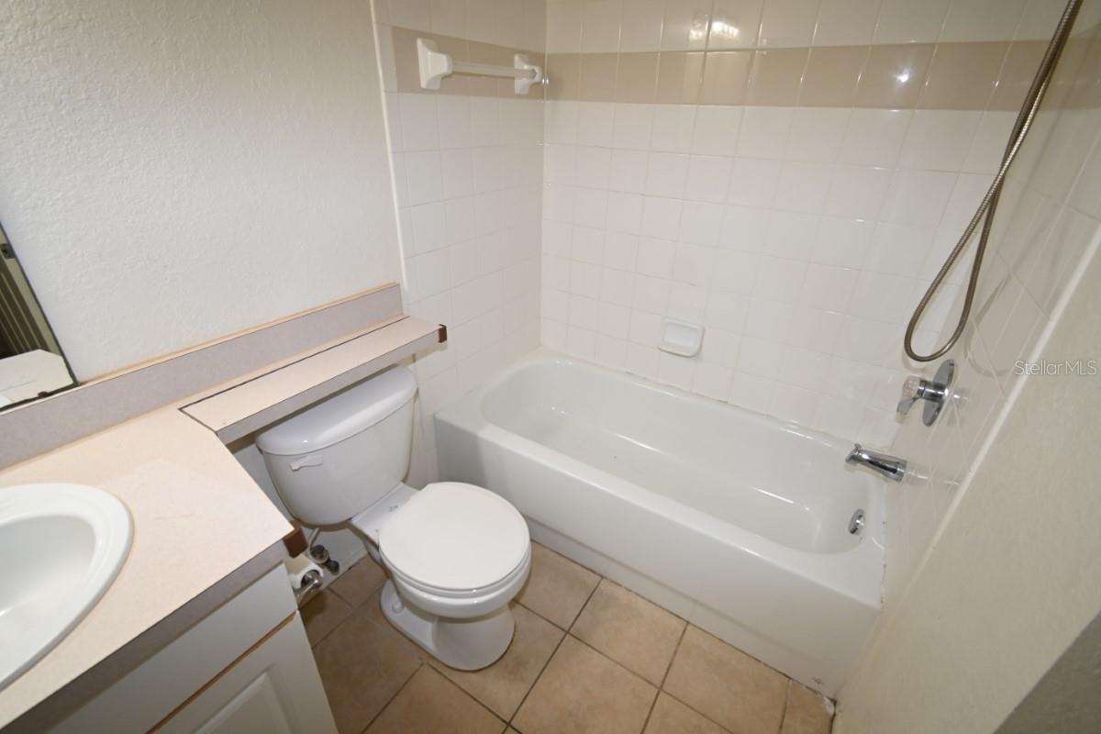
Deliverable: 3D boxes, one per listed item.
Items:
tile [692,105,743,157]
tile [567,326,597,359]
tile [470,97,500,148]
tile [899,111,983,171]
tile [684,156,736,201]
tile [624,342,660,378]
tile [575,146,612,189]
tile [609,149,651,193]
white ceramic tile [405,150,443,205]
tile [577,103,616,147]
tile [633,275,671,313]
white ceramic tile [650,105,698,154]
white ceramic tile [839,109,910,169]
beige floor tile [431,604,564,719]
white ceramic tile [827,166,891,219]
[{"bbox_3d":[0.572,-0.806,1.572,0.152,0.152,0.009,18,32,27],"label":"tile"},{"bbox_3d":[0.155,-0.124,2.239,0.153,0.153,0.010,17,33,26],"label":"tile"},{"bbox_3d":[-0.224,-0.851,1.600,0.010,0.152,0.153,18,32,28],"label":"tile"},{"bbox_3d":[1.097,-0.638,1.297,0.152,0.152,0.009,18,32,27],"label":"tile"},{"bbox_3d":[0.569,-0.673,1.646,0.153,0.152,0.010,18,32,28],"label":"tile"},{"bbox_3d":[0.413,-0.035,2.073,0.152,0.152,0.010,17,32,26],"label":"tile"},{"bbox_3d":[0.174,-0.797,1.852,0.152,0.152,0.009,18,32,27],"label":"tile"},{"bbox_3d":[0.305,-0.757,1.780,0.152,0.152,0.008,18,32,27],"label":"tile"},{"bbox_3d":[-0.387,-0.578,1.417,0.010,0.152,0.152,17,32,26],"label":"white ceramic tile"},{"bbox_3d":[0.180,-0.939,1.786,0.153,0.153,0.010,17,33,26],"label":"tile"},{"bbox_3d":[0.422,-0.304,1.926,0.152,0.152,0.010,17,32,26],"label":"tile"},{"bbox_3d":[0.443,-0.851,1.646,0.153,0.152,0.010,18,32,28],"label":"white ceramic tile"},{"bbox_3d":[0.966,-0.680,1.365,0.152,0.152,0.009,18,32,27],"label":"white ceramic tile"},{"bbox_3d":[-0.159,0.853,1.396,0.304,0.009,0.304,18,32,27],"label":"beige floor tile"},{"bbox_3d":[0.961,-0.545,1.431,0.153,0.152,0.010,18,32,28],"label":"white ceramic tile"}]

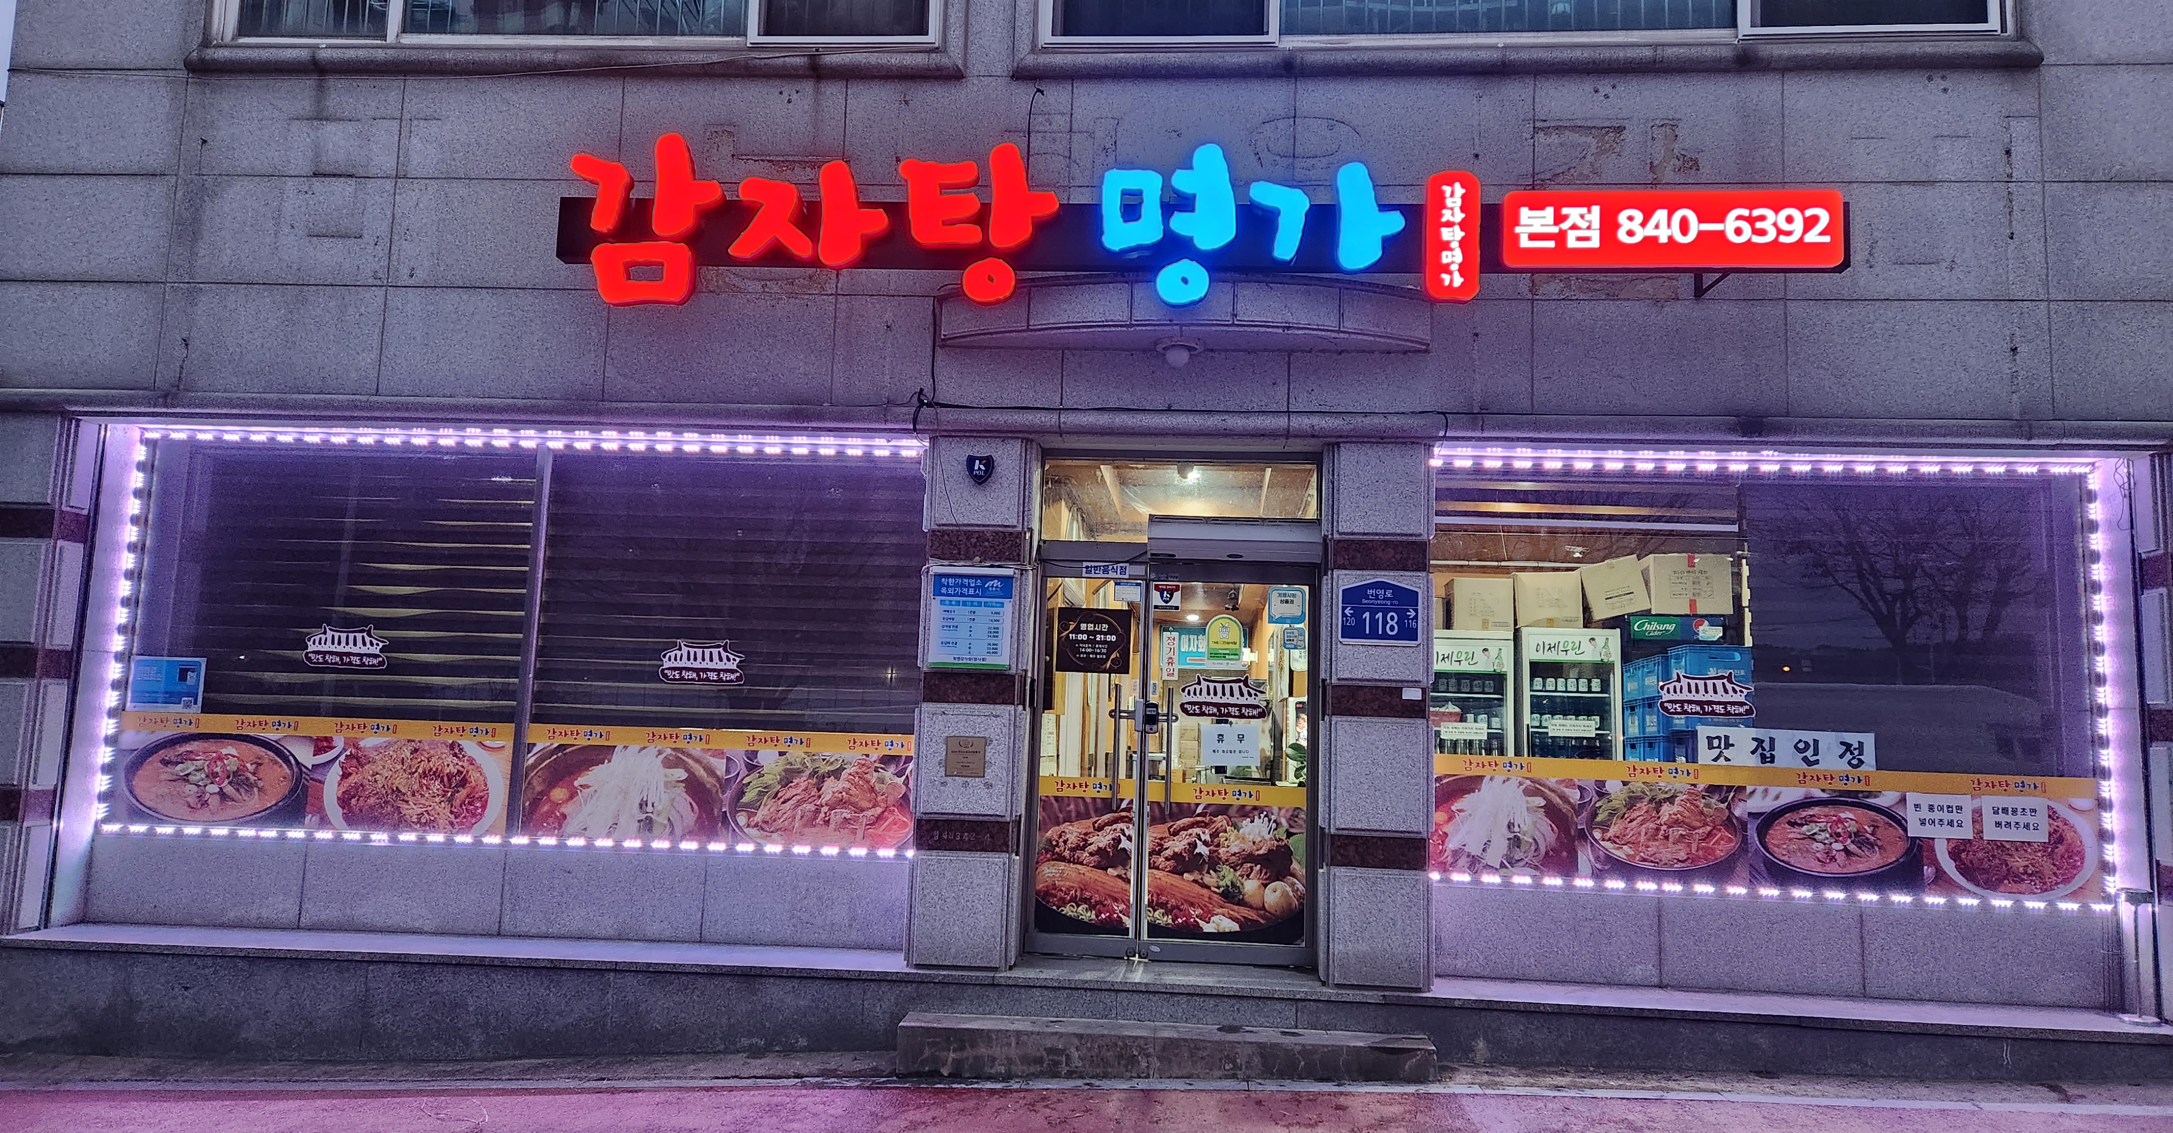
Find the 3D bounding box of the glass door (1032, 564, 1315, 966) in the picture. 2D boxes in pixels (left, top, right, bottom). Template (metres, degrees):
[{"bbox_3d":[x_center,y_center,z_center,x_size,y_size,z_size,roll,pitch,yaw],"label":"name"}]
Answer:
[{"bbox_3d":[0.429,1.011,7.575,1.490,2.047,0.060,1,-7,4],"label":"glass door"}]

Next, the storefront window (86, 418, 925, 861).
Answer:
[{"bbox_3d":[-3.051,0.377,7.773,4.451,2.195,0.060,1,-7,4],"label":"storefront window"}]

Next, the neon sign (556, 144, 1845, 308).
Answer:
[{"bbox_3d":[0.446,-1.631,6.975,6.133,0.836,0.201,1,-7,4],"label":"neon sign"}]

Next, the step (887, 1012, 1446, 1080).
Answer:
[{"bbox_3d":[0.351,2.201,6.564,2.397,0.206,0.312,1,-7,4],"label":"step"}]

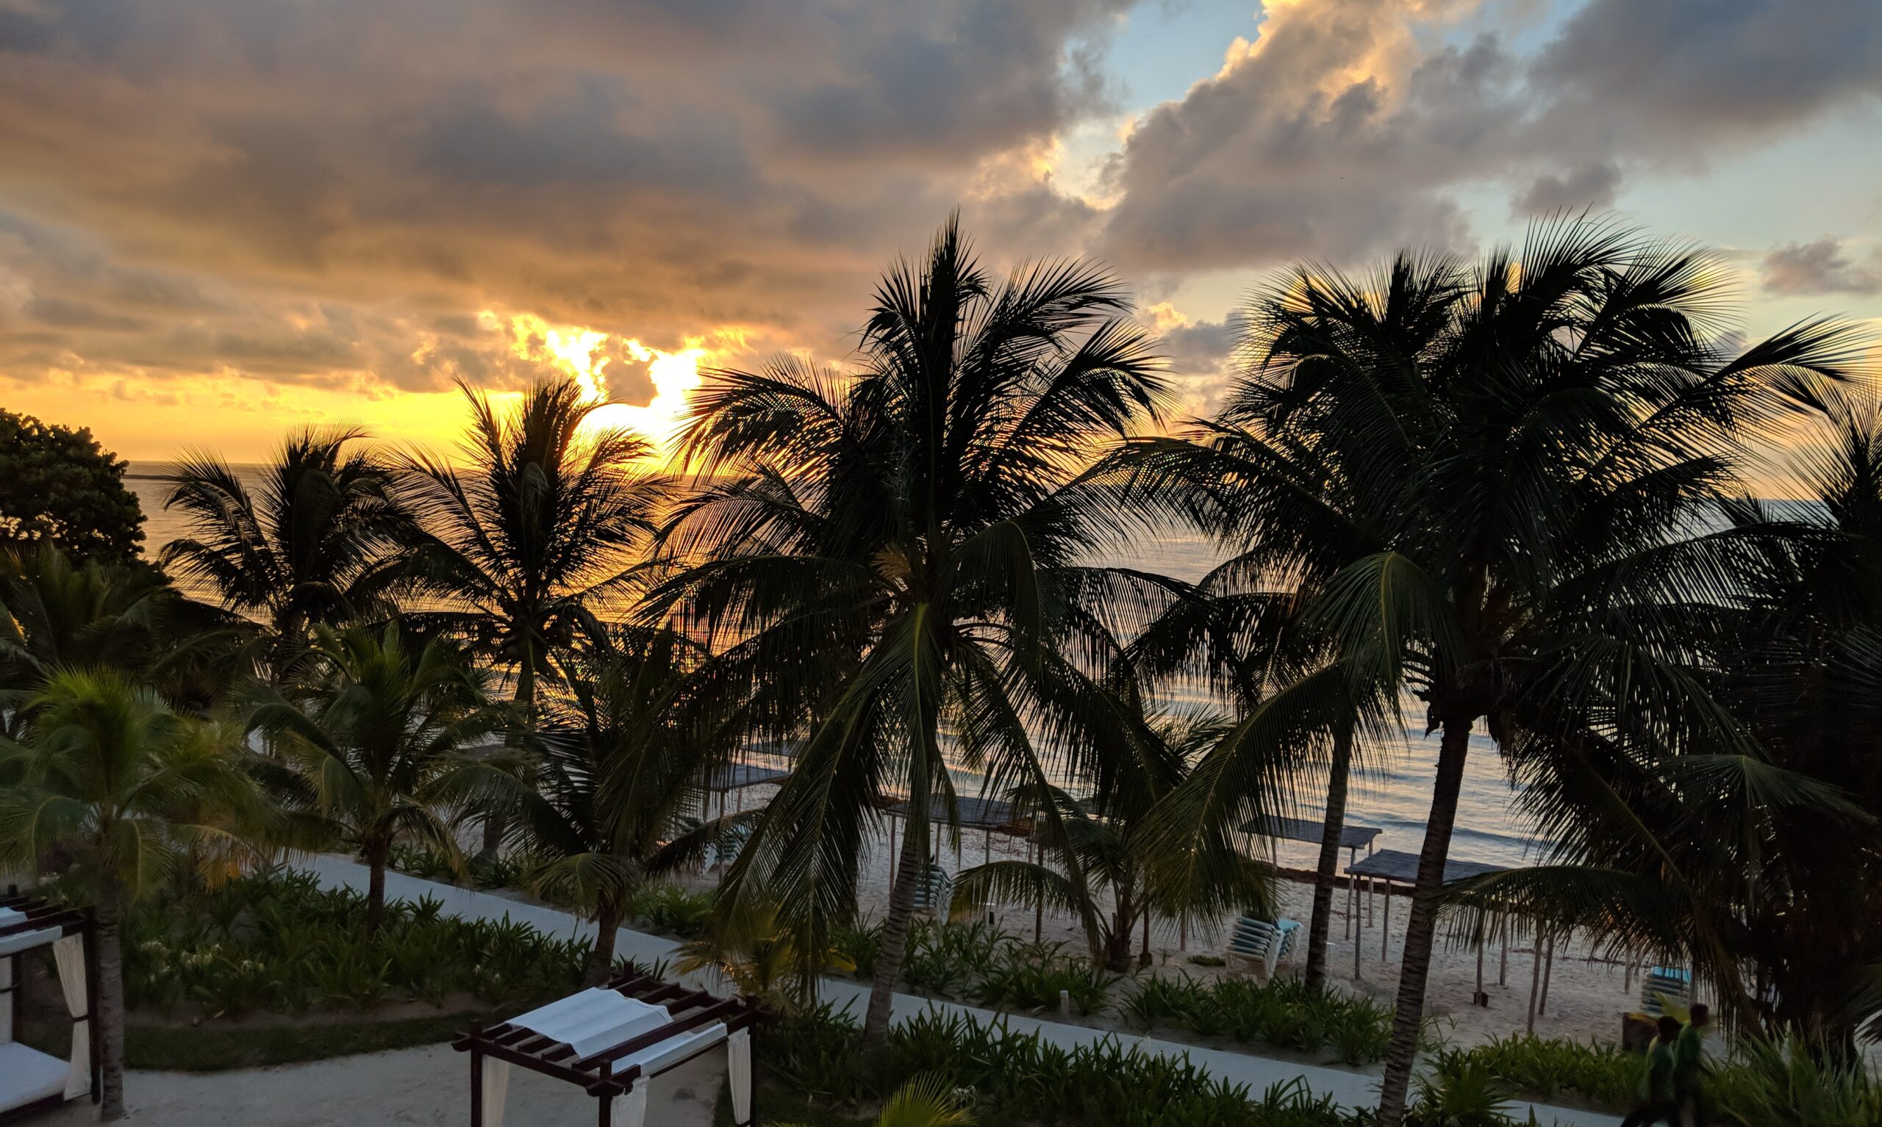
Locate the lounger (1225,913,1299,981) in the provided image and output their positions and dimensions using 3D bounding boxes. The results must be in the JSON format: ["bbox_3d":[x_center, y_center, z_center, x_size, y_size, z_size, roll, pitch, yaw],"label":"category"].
[{"bbox_3d":[5.619,6.323,25.031,0.700,1.000,1.750,4,4,35],"label":"lounger"}]

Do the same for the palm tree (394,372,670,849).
[{"bbox_3d":[-8.364,1.209,30.339,5.271,9.985,5.113,0,3,-17],"label":"palm tree"}]

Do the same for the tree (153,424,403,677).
[{"bbox_3d":[-15.098,1.347,33.898,5.191,9.008,5.036,0,4,-25],"label":"tree"}]

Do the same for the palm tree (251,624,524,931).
[{"bbox_3d":[-9.316,3.747,24.721,4.272,5.513,4.144,0,3,-21],"label":"palm tree"}]

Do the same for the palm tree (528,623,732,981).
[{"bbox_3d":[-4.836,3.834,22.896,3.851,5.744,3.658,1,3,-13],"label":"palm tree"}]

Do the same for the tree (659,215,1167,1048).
[{"bbox_3d":[-0.358,1.103,20.249,7.223,11.695,7.006,1,3,-2],"label":"tree"}]

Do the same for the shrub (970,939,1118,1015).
[{"bbox_3d":[1.636,6.477,23.033,2.200,0.750,1.500,3,4,28],"label":"shrub"}]

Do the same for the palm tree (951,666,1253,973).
[{"bbox_3d":[2.638,4.248,24.358,4.992,5.084,4.742,2,3,7],"label":"palm tree"}]

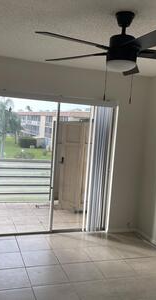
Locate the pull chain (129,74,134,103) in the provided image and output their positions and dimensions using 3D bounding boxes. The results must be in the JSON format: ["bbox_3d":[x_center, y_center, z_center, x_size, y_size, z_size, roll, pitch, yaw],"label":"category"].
[{"bbox_3d":[0.395,-0.459,2.195,0.015,0.250,0.015,2,6,-19],"label":"pull chain"}]

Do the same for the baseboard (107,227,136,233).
[{"bbox_3d":[0.714,1.276,4.752,0.490,0.055,0.017,2,6,-19],"label":"baseboard"}]

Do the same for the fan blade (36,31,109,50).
[{"bbox_3d":[-0.002,-0.682,1.888,0.525,0.022,0.131,0,19,-38],"label":"fan blade"}]

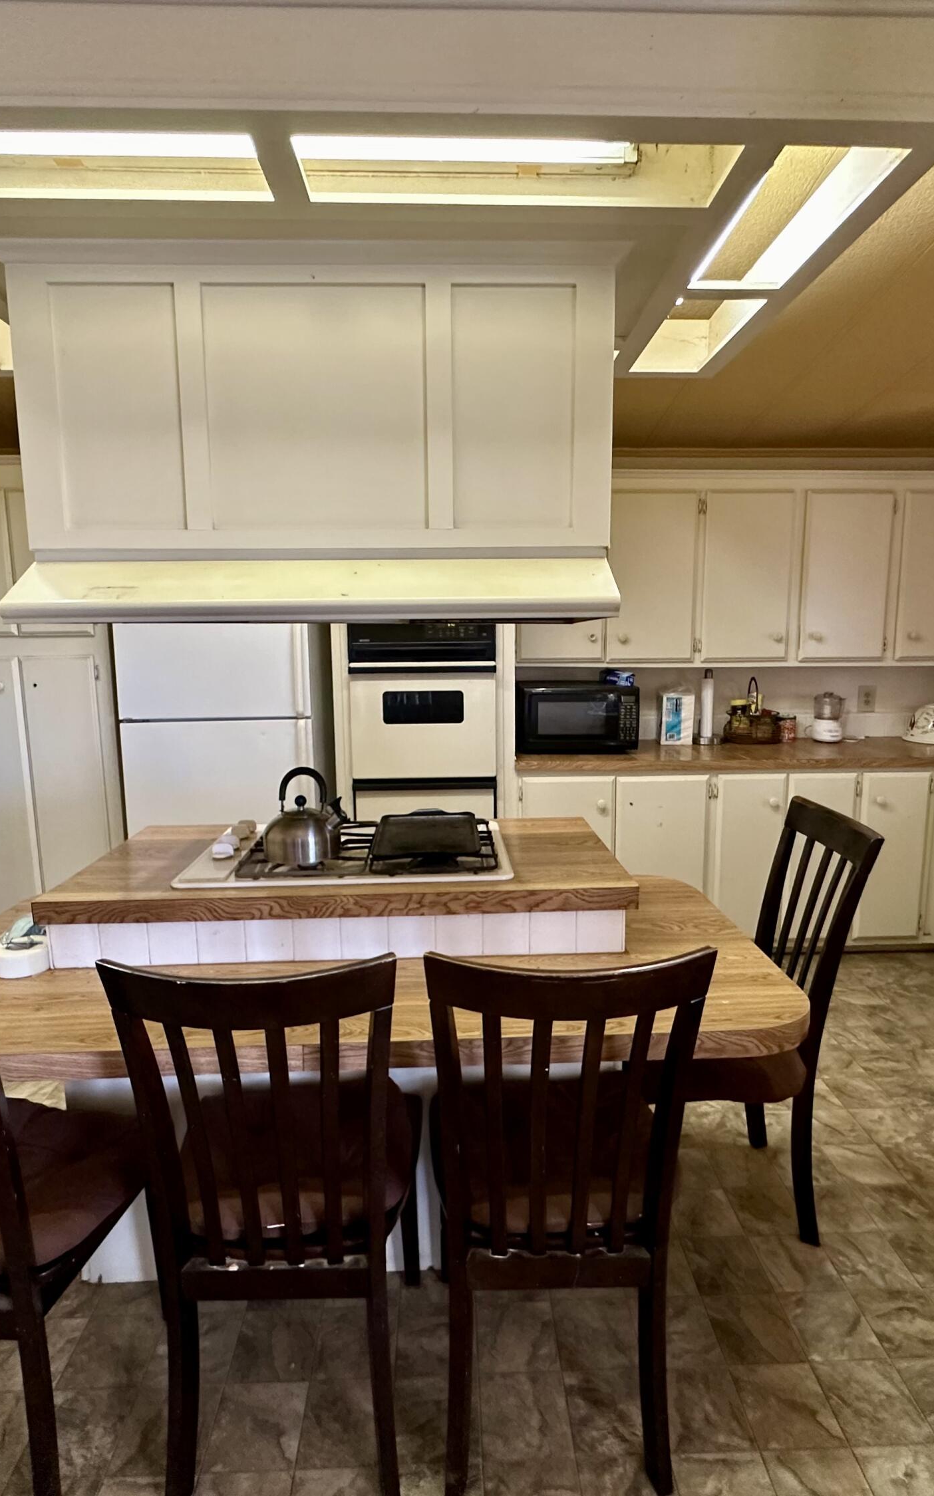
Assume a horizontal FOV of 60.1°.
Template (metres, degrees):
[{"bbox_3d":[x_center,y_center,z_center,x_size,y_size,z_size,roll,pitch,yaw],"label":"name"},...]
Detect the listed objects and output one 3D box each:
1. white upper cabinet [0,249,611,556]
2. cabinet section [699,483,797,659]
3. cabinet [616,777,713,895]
[{"bbox_3d":[-0.308,-0.718,1.837,1.215,0.580,0.380,-1,8,-2],"label":"white upper cabinet"},{"bbox_3d":[1.301,-0.811,3.879,0.430,0.790,0.310,-1,9,-2],"label":"cabinet section"},{"bbox_3d":[0.875,0.483,3.873,0.415,0.800,0.540,-1,8,-1],"label":"cabinet"}]

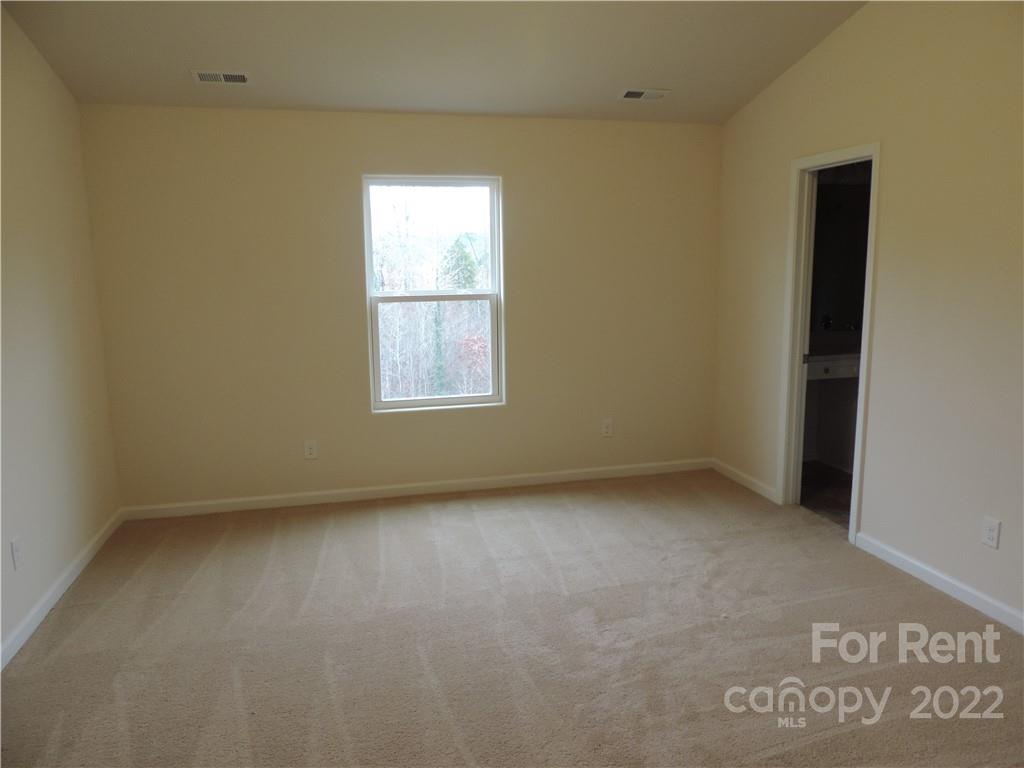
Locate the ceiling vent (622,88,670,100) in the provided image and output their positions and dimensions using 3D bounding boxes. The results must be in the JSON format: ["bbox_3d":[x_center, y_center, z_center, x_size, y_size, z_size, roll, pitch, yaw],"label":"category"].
[{"bbox_3d":[0.830,-1.772,4.367,0.280,0.018,0.135,-3,-4,-13],"label":"ceiling vent"}]

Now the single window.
[{"bbox_3d":[-0.498,-0.583,4.651,0.878,1.486,0.100,-3,10,-13],"label":"single window"}]

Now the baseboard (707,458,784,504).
[{"bbox_3d":[1.591,0.655,4.881,0.015,0.080,0.829,-3,10,-13],"label":"baseboard"}]

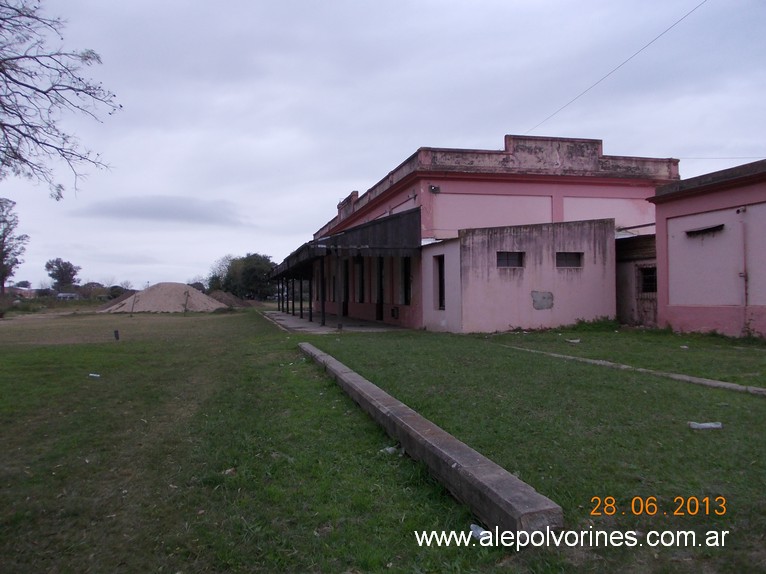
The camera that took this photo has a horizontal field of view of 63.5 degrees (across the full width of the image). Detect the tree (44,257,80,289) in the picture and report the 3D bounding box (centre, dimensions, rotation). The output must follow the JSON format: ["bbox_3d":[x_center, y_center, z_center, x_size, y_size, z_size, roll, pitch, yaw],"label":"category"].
[{"bbox_3d":[-77.494,-2.422,150.000,8.960,9.929,8.960,0,-1,-27],"label":"tree"}]

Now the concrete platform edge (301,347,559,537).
[{"bbox_3d":[-0.638,1.591,10.562,0.364,0.223,14.067,-1,-1,-13],"label":"concrete platform edge"}]

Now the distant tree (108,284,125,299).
[{"bbox_3d":[-60.123,1.243,140.000,3.842,3.616,3.842,-1,-1,-23],"label":"distant tree"}]

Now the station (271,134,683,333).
[{"bbox_3d":[1.528,-1.830,37.776,14.580,7.277,36.585,-1,-1,-13],"label":"station"}]

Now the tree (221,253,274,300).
[{"bbox_3d":[-30.287,-2.260,140.000,12.883,11.075,12.883,-1,-1,-12],"label":"tree"}]

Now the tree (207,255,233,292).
[{"bbox_3d":[-38.158,-2.341,145.000,6.321,10.534,6.321,-1,-1,-15],"label":"tree"}]

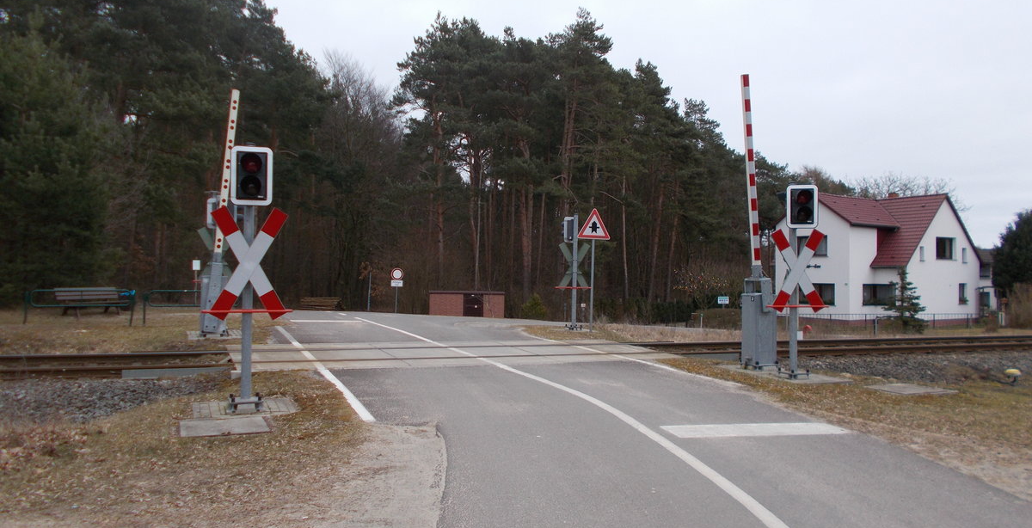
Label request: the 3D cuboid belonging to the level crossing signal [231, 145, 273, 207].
[{"bbox_3d":[-2.502,-0.836,7.350,0.380,0.555,0.300,1,-1,-15],"label":"level crossing signal"}]

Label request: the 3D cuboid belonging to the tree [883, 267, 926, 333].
[{"bbox_3d":[14.245,1.312,28.500,1.600,2.450,1.600,0,-1,27],"label":"tree"}]

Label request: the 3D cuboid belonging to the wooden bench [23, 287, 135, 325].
[{"bbox_3d":[-11.257,1.051,20.600,0.680,0.820,1.950,0,-1,23],"label":"wooden bench"}]

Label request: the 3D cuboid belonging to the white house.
[{"bbox_3d":[22.100,-0.450,46.800,11.800,7.700,8.300,1,-1,-33],"label":"white house"}]

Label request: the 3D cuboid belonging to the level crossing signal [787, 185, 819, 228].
[{"bbox_3d":[3.734,-0.751,10.100,0.380,0.555,0.300,0,-1,11],"label":"level crossing signal"}]

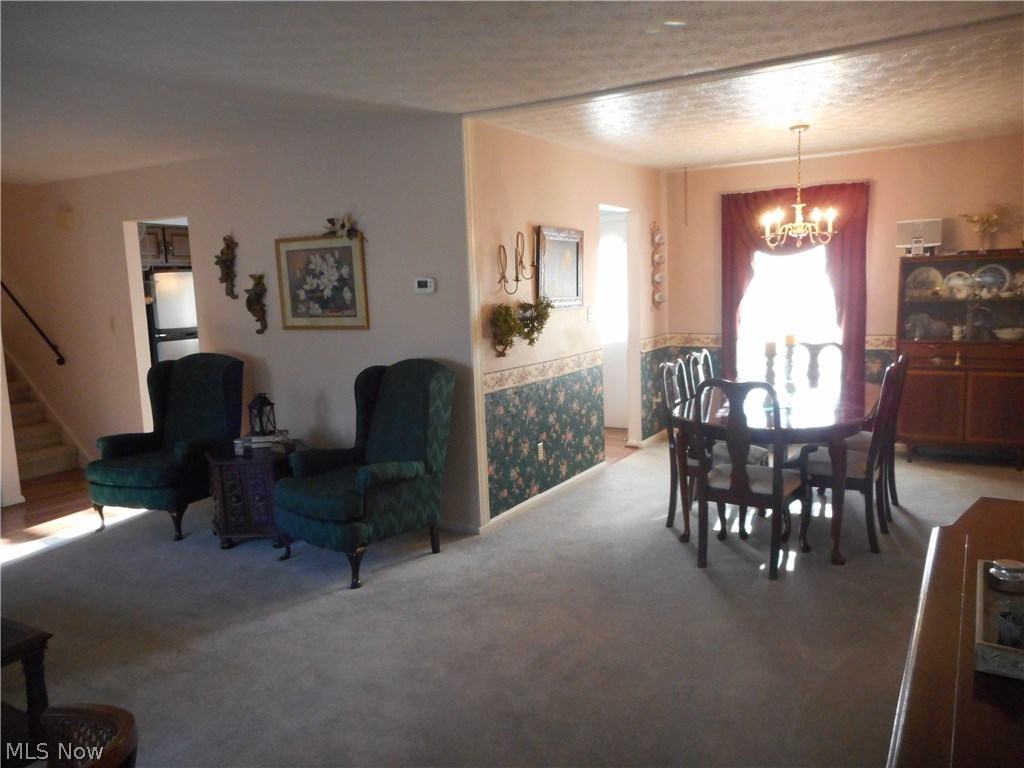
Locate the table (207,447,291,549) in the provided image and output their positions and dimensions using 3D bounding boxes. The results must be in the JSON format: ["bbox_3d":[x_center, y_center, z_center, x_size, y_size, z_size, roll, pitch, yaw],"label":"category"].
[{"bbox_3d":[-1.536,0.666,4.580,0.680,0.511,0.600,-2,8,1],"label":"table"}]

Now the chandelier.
[{"bbox_3d":[1.865,-1.273,4.791,0.470,0.770,0.470,3,10,32],"label":"chandelier"}]

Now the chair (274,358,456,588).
[{"bbox_3d":[-0.824,0.429,4.114,0.760,1.070,0.800,5,11,40],"label":"chair"}]

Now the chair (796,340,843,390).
[{"bbox_3d":[2.050,0.219,5.162,0.570,1.000,0.580,3,10,32],"label":"chair"}]

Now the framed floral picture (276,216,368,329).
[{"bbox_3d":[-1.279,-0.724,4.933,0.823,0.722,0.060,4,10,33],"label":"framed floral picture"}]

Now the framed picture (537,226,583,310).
[{"bbox_3d":[0.347,-0.814,5.168,0.045,0.549,0.593,3,10,32],"label":"framed picture"}]

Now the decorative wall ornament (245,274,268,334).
[{"bbox_3d":[-1.785,-0.549,5.141,0.170,0.420,0.080,3,10,32],"label":"decorative wall ornament"}]

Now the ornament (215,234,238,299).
[{"bbox_3d":[-2.090,-0.850,5.417,0.175,0.440,0.085,4,10,33],"label":"ornament"}]

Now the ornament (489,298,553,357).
[{"bbox_3d":[0.069,-0.368,4.644,0.180,0.334,0.486,3,10,32],"label":"ornament"}]

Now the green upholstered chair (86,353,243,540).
[{"bbox_3d":[-2.230,0.367,4.848,0.760,1.070,0.800,1,9,18],"label":"green upholstered chair"}]

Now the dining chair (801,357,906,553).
[{"bbox_3d":[1.849,0.382,4.158,0.540,0.985,0.490,3,10,32],"label":"dining chair"}]

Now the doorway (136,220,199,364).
[{"bbox_3d":[-2.670,-0.255,5.857,0.842,2.035,0.130,3,10,32],"label":"doorway"}]

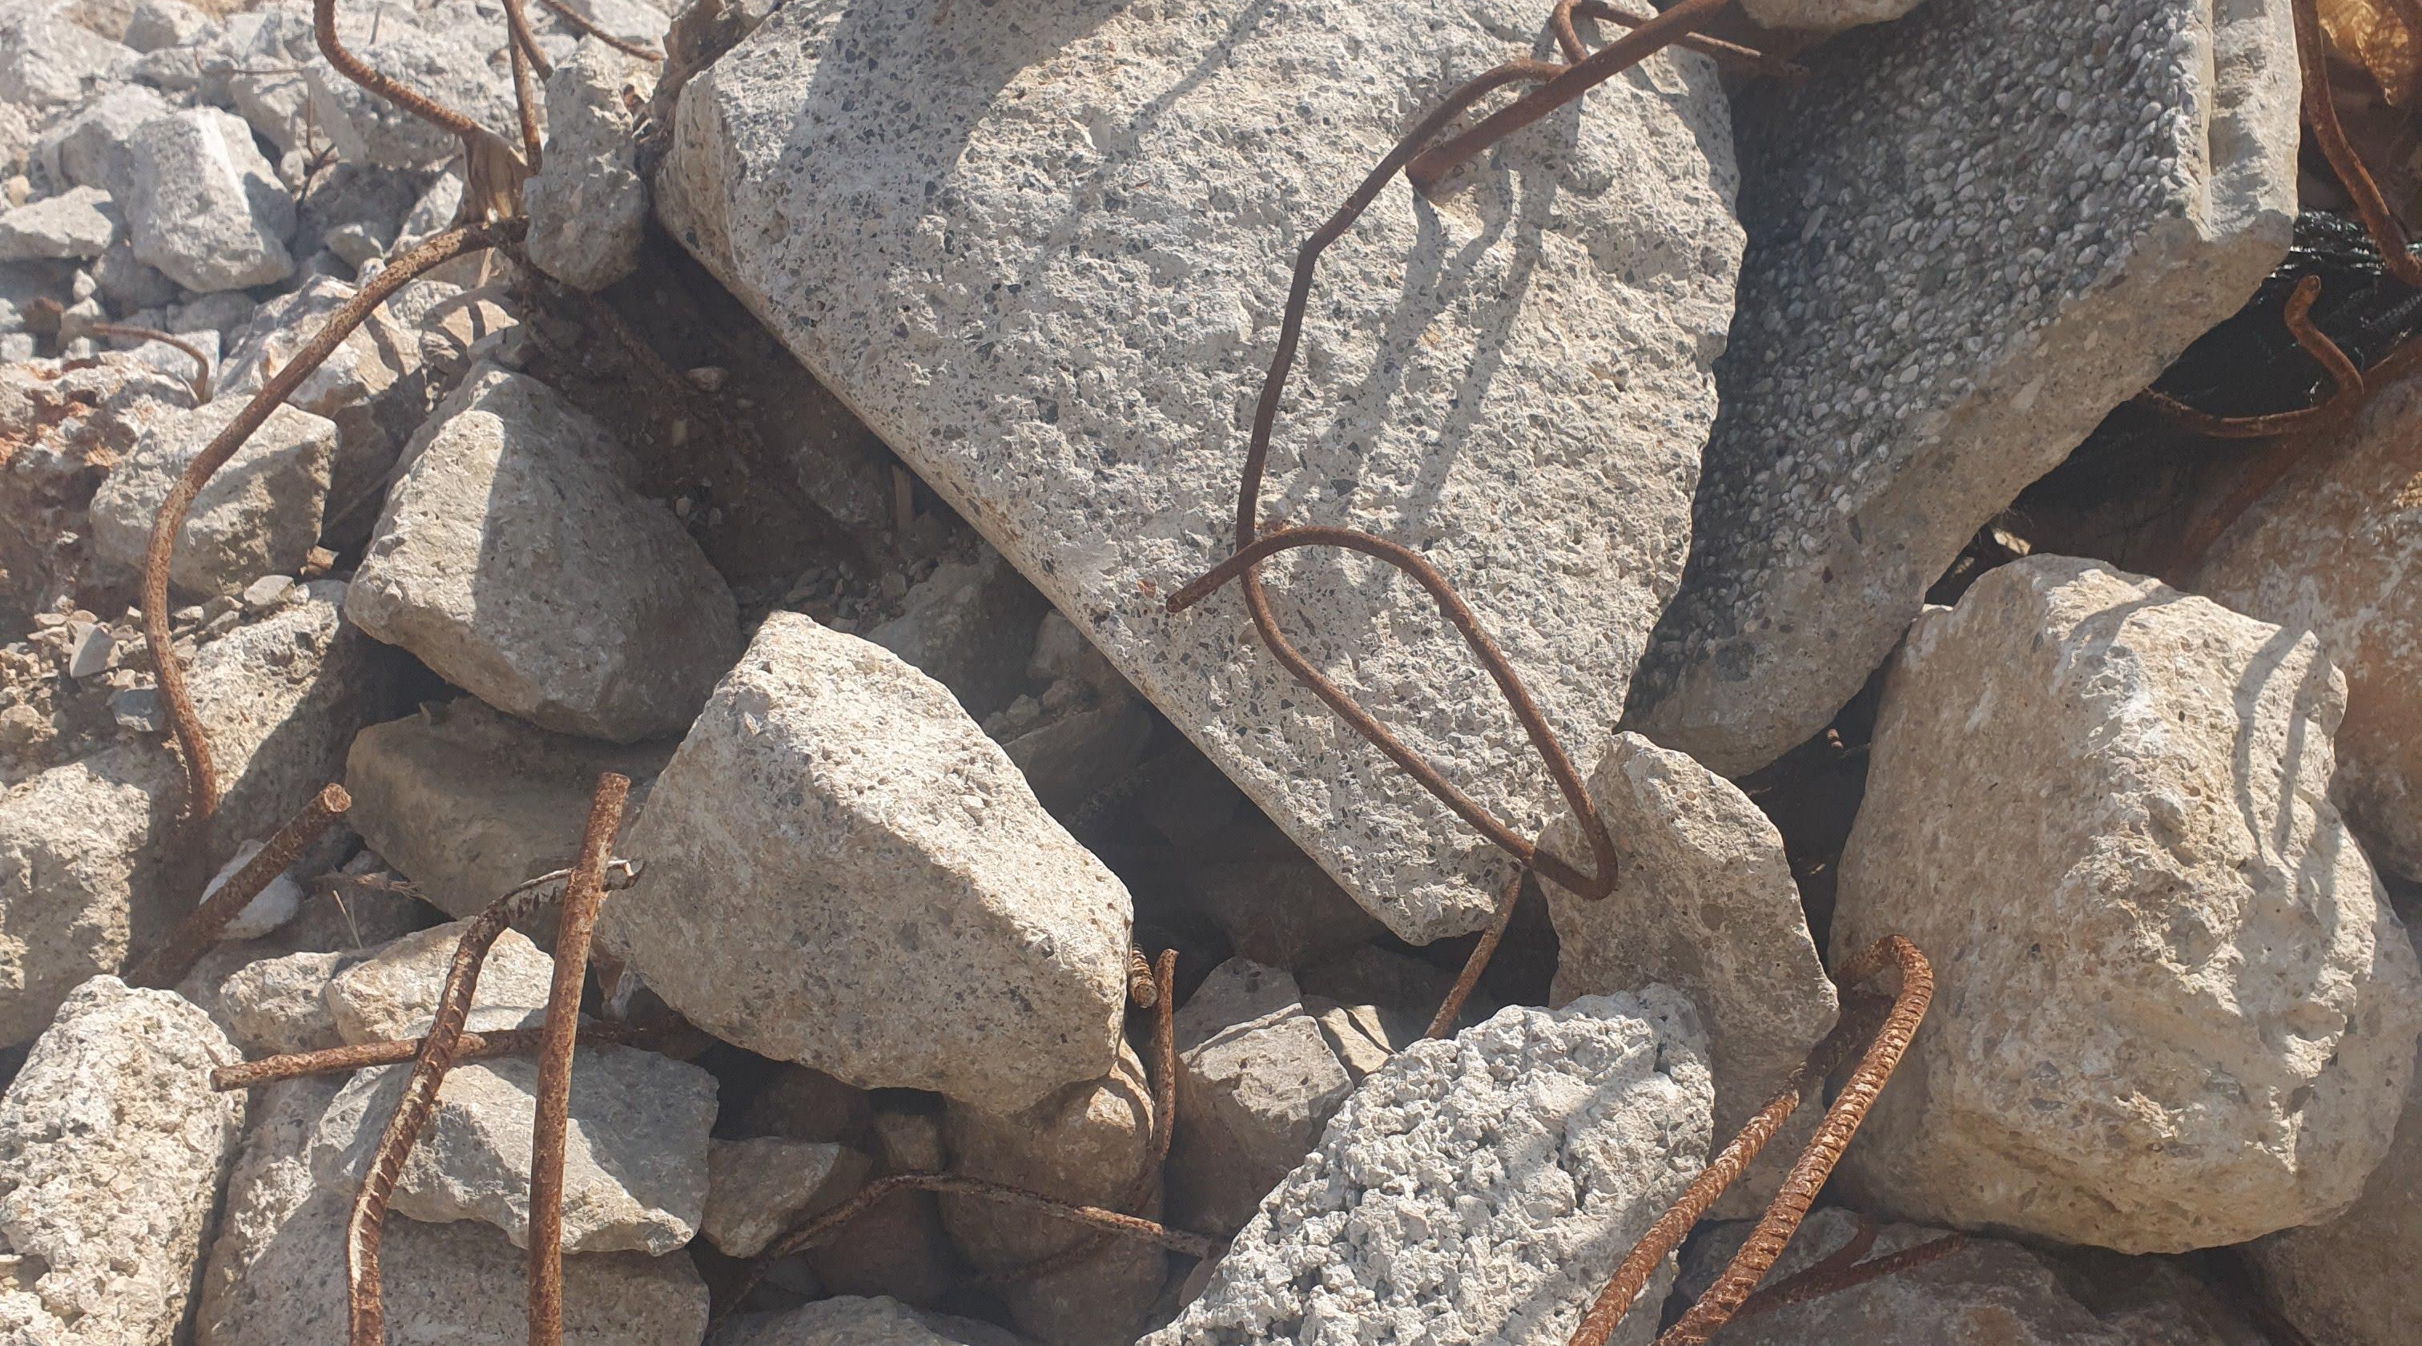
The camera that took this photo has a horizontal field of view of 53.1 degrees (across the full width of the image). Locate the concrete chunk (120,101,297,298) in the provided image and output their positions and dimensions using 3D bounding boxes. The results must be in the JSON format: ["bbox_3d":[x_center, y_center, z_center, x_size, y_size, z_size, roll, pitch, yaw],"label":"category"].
[{"bbox_3d":[-1.244,-0.588,3.000,0.215,0.215,0.200,-22,18,-17],"label":"concrete chunk"}]

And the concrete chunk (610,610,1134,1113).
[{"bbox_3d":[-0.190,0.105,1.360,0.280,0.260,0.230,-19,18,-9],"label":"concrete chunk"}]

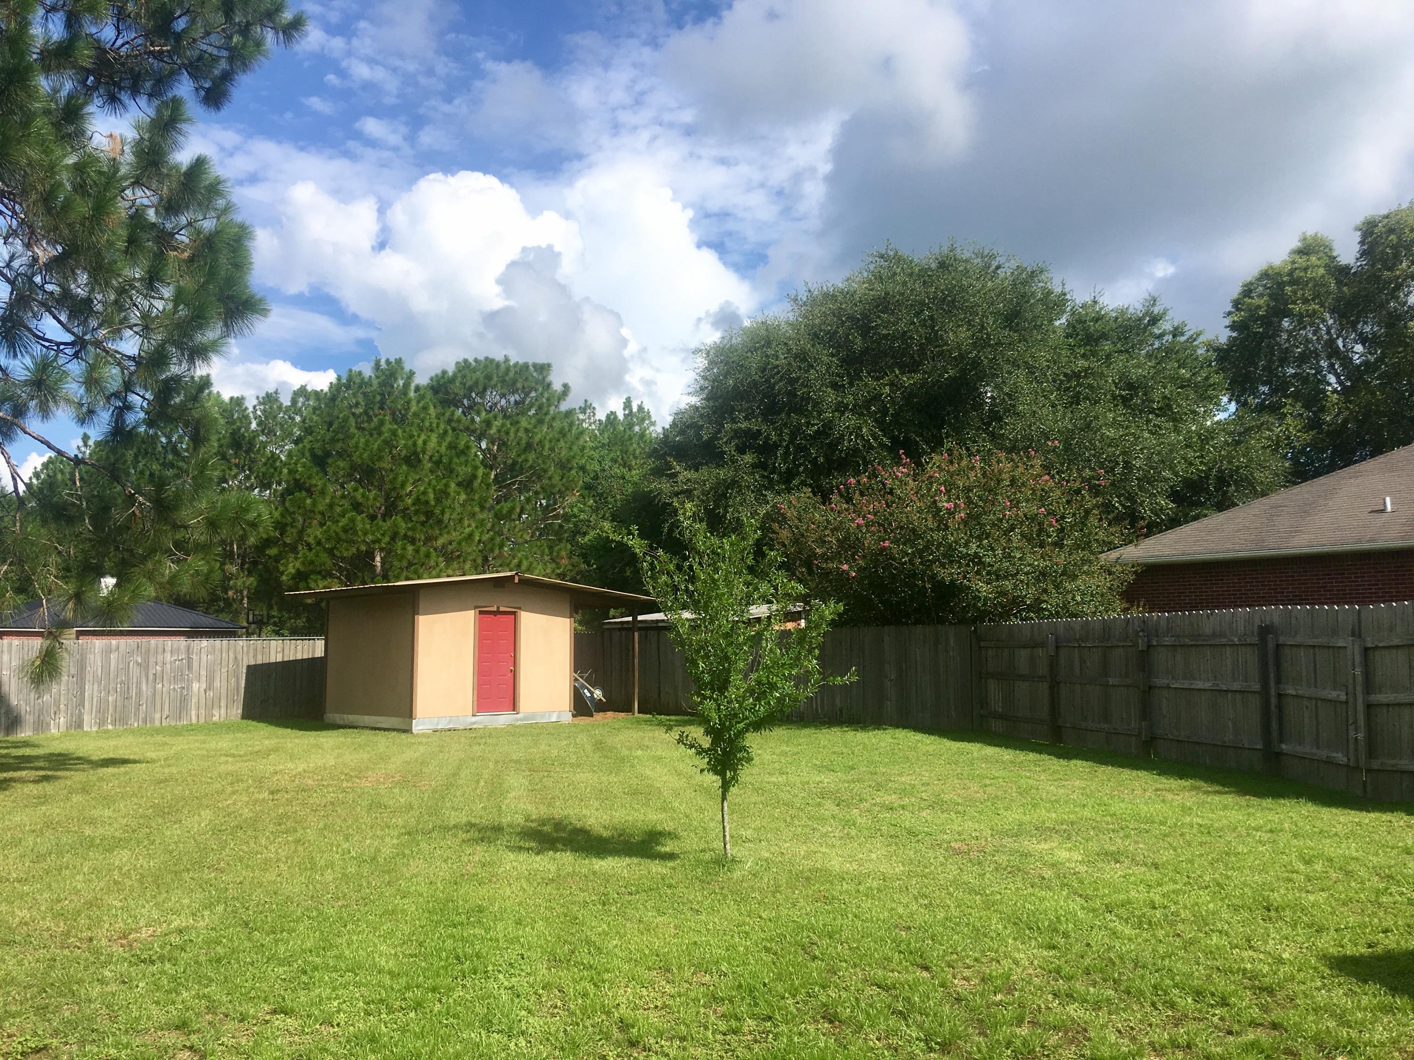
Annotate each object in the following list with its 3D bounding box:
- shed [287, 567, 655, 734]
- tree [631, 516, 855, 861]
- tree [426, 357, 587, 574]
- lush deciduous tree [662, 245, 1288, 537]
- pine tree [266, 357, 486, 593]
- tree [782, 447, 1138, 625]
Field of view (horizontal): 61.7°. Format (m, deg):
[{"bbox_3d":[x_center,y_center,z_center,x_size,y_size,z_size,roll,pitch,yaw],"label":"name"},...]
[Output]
[{"bbox_3d":[-5.042,2.604,25.520,6.220,3.059,4.870,5,-8,-43],"label":"shed"},{"bbox_3d":[0.247,1.113,8.682,1.652,2.591,1.600,-1,-6,2],"label":"tree"},{"bbox_3d":[-8.287,-0.389,48.284,6.856,13.581,6.600,1,-6,-10],"label":"tree"},{"bbox_3d":[7.963,-1.788,34.343,18.200,13.369,16.000,-2,-6,13],"label":"lush deciduous tree"},{"bbox_3d":[-12.044,-0.211,43.244,8.565,12.276,8.000,1,-6,-16],"label":"pine tree"},{"bbox_3d":[5.100,1.103,24.207,7.498,5.636,6.600,-2,-6,12],"label":"tree"}]

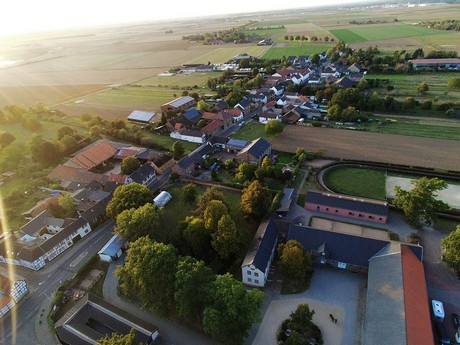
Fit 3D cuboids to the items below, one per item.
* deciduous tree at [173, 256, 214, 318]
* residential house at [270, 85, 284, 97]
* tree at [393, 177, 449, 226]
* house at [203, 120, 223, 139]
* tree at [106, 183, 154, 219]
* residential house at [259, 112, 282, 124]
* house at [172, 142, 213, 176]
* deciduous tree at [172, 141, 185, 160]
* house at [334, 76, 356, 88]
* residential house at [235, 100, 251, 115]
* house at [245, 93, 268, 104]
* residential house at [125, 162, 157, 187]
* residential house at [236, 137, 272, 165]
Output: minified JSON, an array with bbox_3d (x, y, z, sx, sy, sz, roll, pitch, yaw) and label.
[{"bbox_3d":[-9.894,31.960,79.735,11.500,20.000,11.500,-5,28,0],"label":"deciduous tree"},{"bbox_3d":[48.055,-83.783,296.834,8.090,8.310,13.830,17,36,36],"label":"residential house"},{"bbox_3d":[65.548,11.146,101.376,16.300,18.000,16.300,-5,29,0],"label":"tree"},{"bbox_3d":[-12.206,-29.187,194.695,7.200,5.600,17.500,10,32,25],"label":"house"},{"bbox_3d":[-38.248,12.937,114.432,17.600,16.000,17.600,-5,28,0],"label":"tree"},{"bbox_3d":[28.660,-39.841,212.487,14.000,6.000,8.000,8,31,23],"label":"residential house"},{"bbox_3d":[-20.602,-8.704,170.146,9.510,7.440,29.870,10,32,27],"label":"house"},{"bbox_3d":[-29.082,-12.181,166.424,6.800,11.700,6.800,-5,29,0],"label":"deciduous tree"},{"bbox_3d":[102.920,-79.580,264.282,14.000,9.000,16.000,12,33,28],"label":"house"},{"bbox_3d":[11.214,-55.844,250.904,9.260,8.630,11.710,13,33,31],"label":"residential house"},{"bbox_3d":[22.877,-65.823,258.447,18.500,8.000,10.000,10,32,26],"label":"house"},{"bbox_3d":[-43.834,1.760,143.732,8.500,8.500,13.500,9,31,23],"label":"residential house"},{"bbox_3d":[14.588,-12.430,169.494,13.670,9.010,19.230,10,32,26],"label":"residential house"}]

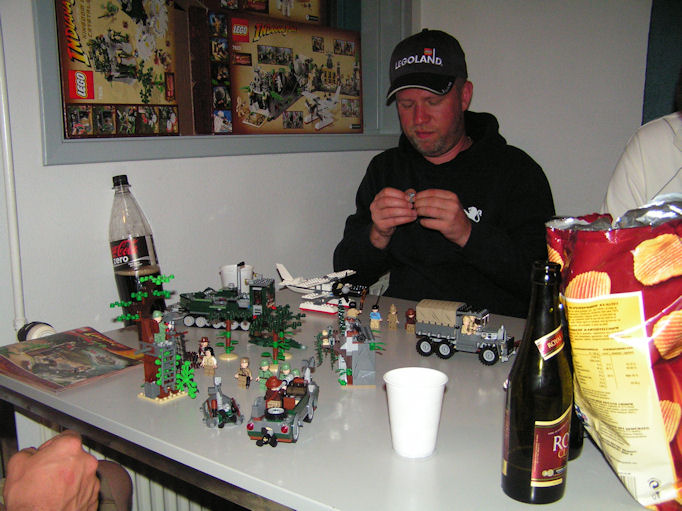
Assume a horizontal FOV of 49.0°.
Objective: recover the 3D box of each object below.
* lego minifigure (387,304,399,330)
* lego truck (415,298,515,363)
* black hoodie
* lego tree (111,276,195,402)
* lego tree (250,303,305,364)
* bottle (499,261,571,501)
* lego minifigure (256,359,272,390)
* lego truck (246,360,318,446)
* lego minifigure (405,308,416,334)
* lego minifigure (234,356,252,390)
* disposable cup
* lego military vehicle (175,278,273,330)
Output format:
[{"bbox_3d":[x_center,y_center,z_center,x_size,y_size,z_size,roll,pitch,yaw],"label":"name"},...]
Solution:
[{"bbox_3d":[0.093,0.109,1.328,0.022,0.045,0.015,0,10,0],"label":"lego minifigure"},{"bbox_3d":[0.201,0.122,1.191,0.151,0.079,0.060,5,11,23],"label":"lego truck"},{"bbox_3d":[0.232,-0.029,1.694,0.520,0.580,0.420,4,11,21],"label":"black hoodie"},{"bbox_3d":[-0.249,0.108,0.994,0.090,0.163,0.092,9,13,39],"label":"lego tree"},{"bbox_3d":[-0.095,0.123,1.120,0.076,0.090,0.070,0,10,0],"label":"lego tree"},{"bbox_3d":[0.196,0.123,0.738,0.062,0.231,0.062,-3,11,-19],"label":"bottle"},{"bbox_3d":[-0.107,0.166,1.045,0.025,0.042,0.018,-1,11,-7],"label":"lego minifigure"},{"bbox_3d":[-0.069,0.175,0.919,0.058,0.070,0.118,3,11,13],"label":"lego truck"},{"bbox_3d":[0.123,0.116,1.321,0.025,0.042,0.018,1,11,6],"label":"lego minifigure"},{"bbox_3d":[-0.135,0.162,1.033,0.024,0.044,0.015,0,10,-3],"label":"lego minifigure"},{"bbox_3d":[0.083,0.178,0.841,0.072,0.084,0.072,0,10,0],"label":"disposable cup"},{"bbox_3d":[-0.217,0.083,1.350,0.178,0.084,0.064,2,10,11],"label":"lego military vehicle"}]

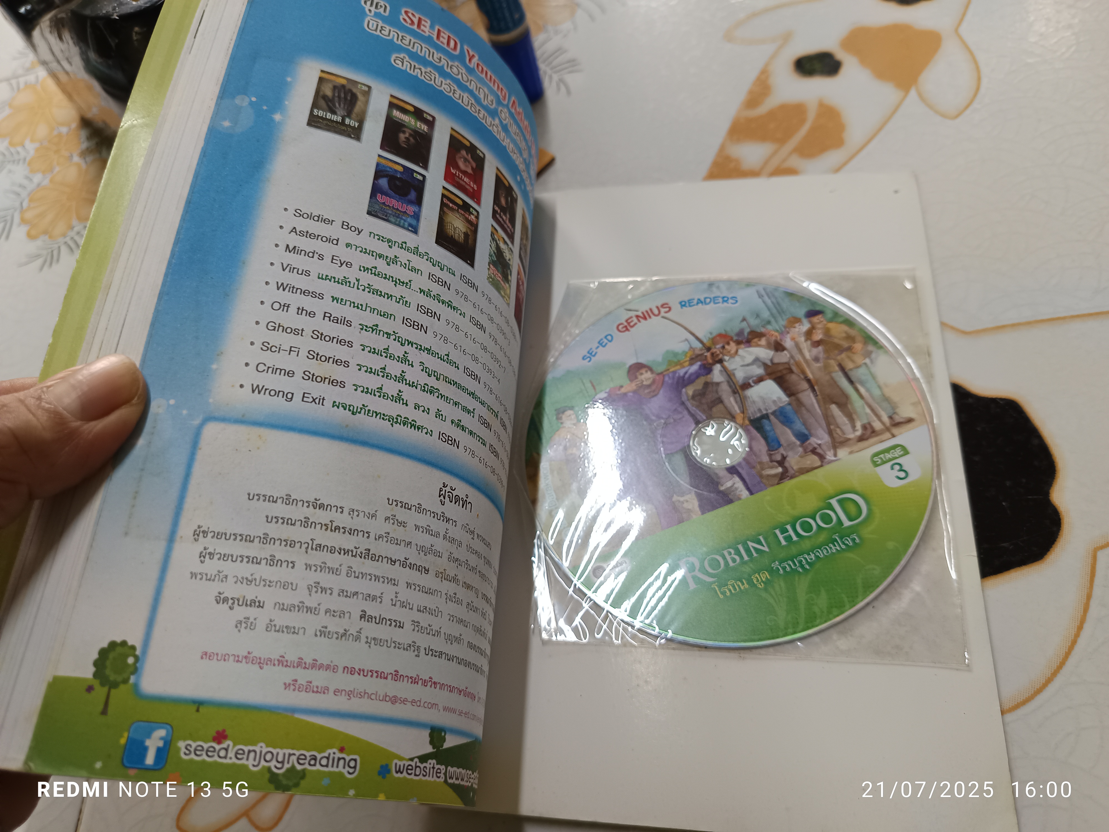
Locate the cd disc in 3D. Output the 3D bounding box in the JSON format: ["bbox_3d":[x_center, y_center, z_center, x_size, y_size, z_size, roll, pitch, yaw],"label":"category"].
[{"bbox_3d":[0.050,0.008,0.232,0.120,0.001,0.120,-5,61,9],"label":"cd disc"}]

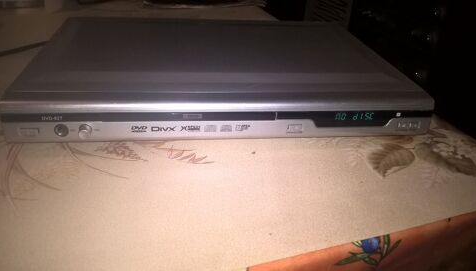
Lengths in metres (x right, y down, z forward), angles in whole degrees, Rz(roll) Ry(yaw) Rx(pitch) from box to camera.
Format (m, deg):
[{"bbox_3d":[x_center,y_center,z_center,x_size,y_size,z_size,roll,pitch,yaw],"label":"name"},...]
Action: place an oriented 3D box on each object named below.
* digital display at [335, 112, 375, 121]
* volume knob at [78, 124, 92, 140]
[{"bbox_3d":[0.119,-0.019,0.390,0.043,0.010,0.005,-1,34,-9],"label":"digital display"},{"bbox_3d":[-0.141,-0.003,0.350,0.012,0.012,0.007,-1,34,-9],"label":"volume knob"}]

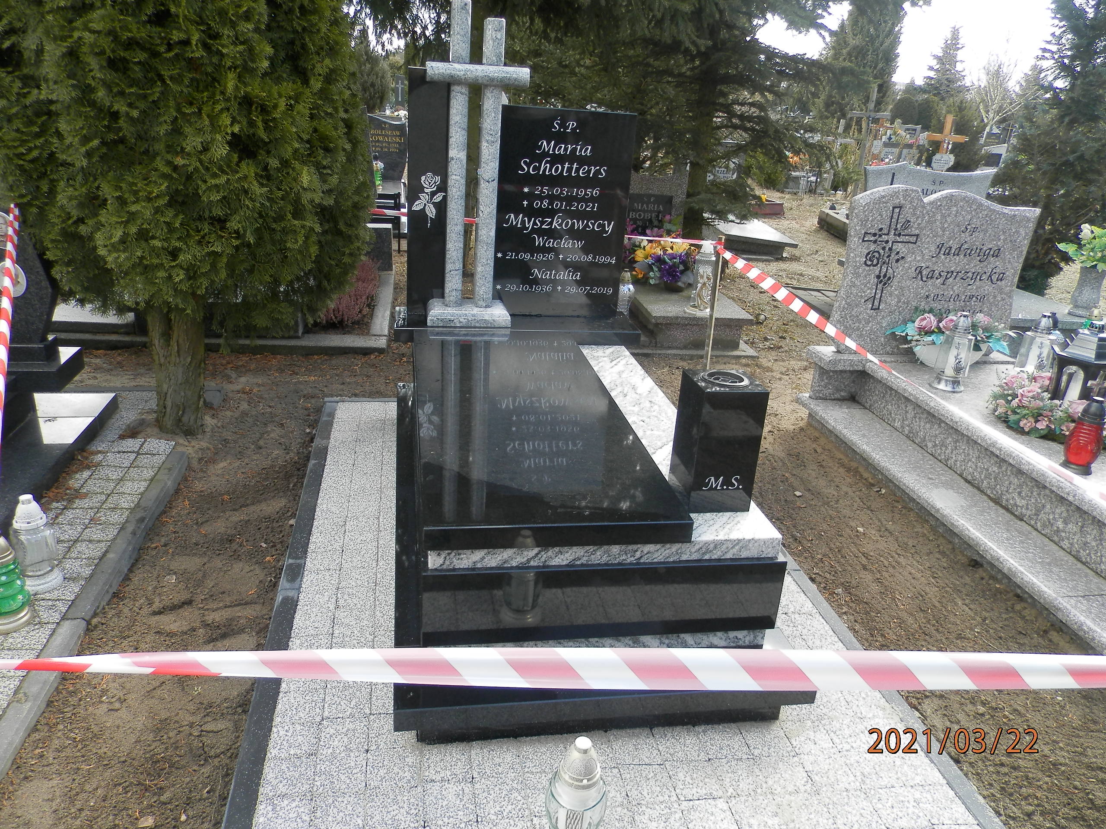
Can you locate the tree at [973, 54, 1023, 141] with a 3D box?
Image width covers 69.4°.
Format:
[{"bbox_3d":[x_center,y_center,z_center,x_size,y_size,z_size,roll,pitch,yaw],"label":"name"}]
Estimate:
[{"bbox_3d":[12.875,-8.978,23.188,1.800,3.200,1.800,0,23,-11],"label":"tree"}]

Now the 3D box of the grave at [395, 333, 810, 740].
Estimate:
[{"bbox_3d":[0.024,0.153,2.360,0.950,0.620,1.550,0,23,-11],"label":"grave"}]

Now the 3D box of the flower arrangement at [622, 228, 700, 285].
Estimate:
[{"bbox_3d":[0.657,-0.929,4.839,0.410,0.340,0.340,0,23,-11],"label":"flower arrangement"}]

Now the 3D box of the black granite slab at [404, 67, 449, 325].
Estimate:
[{"bbox_3d":[-0.443,-0.775,2.877,0.160,0.840,0.080,0,23,-11],"label":"black granite slab"}]

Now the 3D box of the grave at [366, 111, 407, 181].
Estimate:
[{"bbox_3d":[-1.713,-2.695,8.045,0.480,0.630,0.100,0,23,-11],"label":"grave"}]

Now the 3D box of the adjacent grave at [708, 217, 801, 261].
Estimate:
[{"bbox_3d":[1.873,-1.764,7.821,0.740,0.220,1.500,2,23,-5],"label":"adjacent grave"}]

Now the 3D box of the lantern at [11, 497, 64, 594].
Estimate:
[{"bbox_3d":[-1.377,0.353,2.126,0.125,0.230,0.125,0,23,-11],"label":"lantern"}]

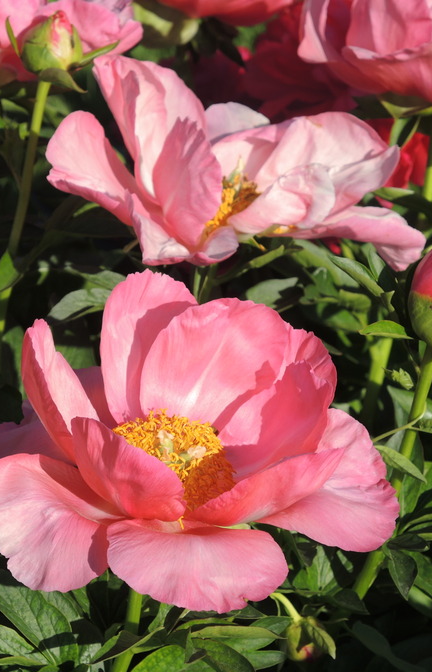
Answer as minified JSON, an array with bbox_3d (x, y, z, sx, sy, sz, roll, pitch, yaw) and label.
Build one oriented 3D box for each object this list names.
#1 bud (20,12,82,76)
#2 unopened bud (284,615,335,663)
[{"bbox_3d":[-0.072,-0.130,1.200,0.026,0.028,0.026,5,22,-2],"label":"bud"},{"bbox_3d":[0.042,0.136,1.220,0.022,0.023,0.022,-9,12,2],"label":"unopened bud"}]

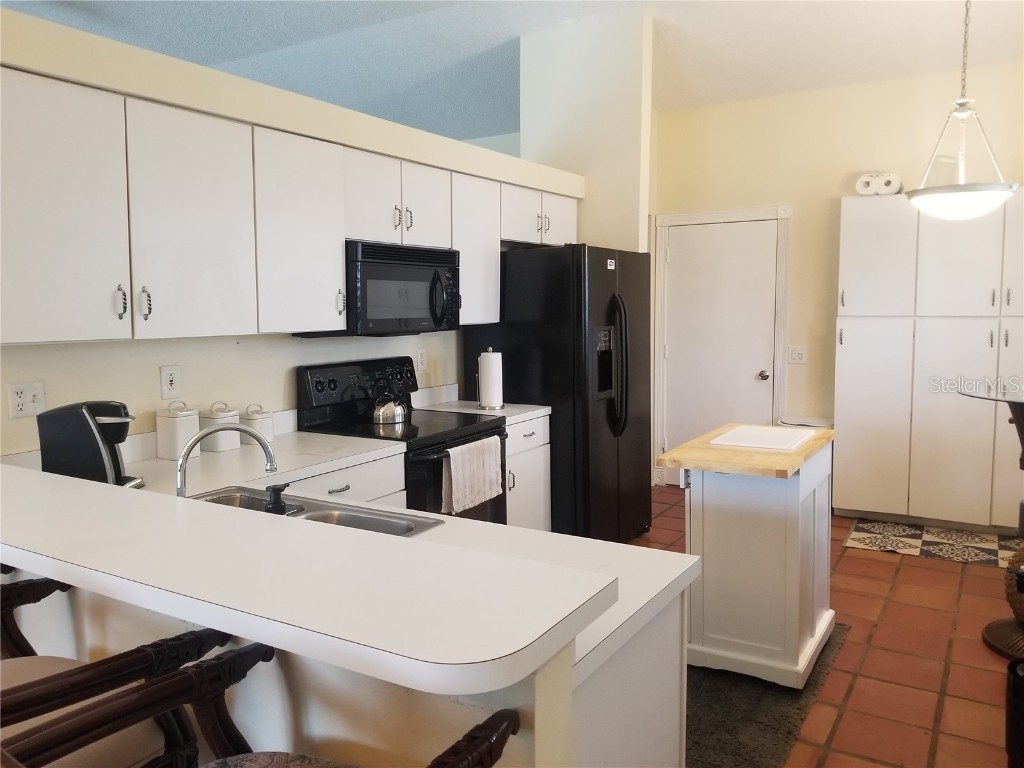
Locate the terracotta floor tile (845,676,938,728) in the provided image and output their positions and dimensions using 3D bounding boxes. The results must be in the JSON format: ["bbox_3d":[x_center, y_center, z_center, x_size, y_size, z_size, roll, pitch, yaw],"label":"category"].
[{"bbox_3d":[1.395,1.171,2.810,0.284,0.016,0.288,3,7,33],"label":"terracotta floor tile"}]

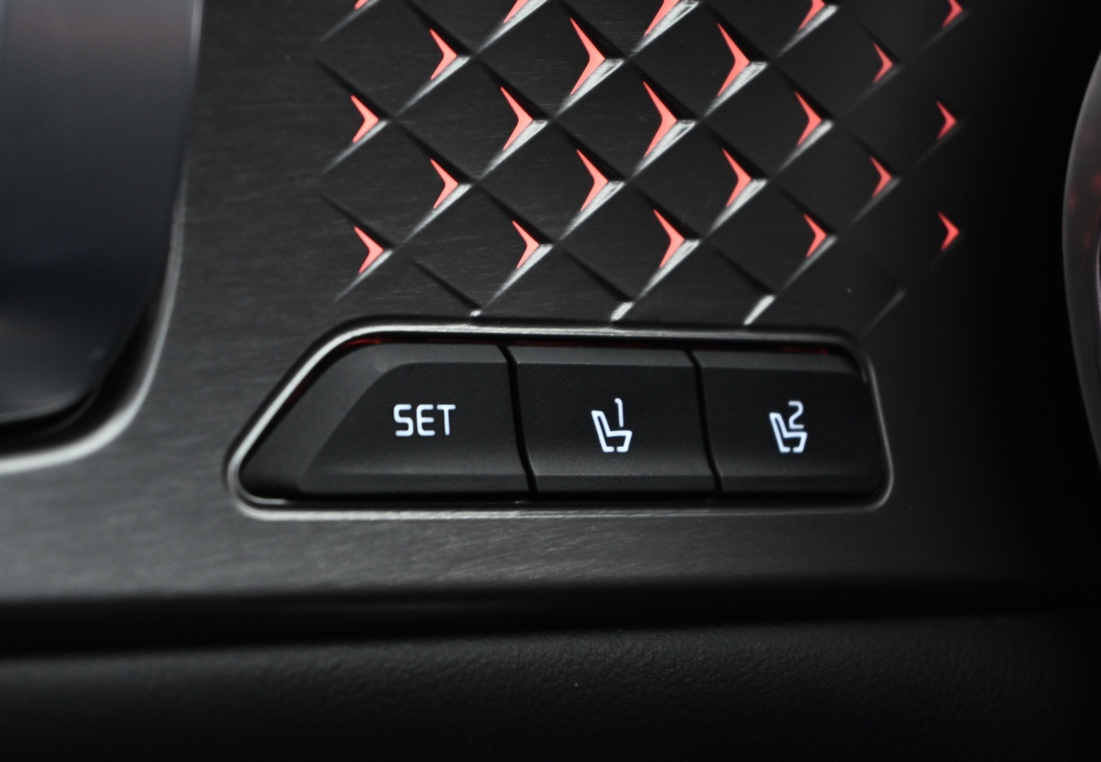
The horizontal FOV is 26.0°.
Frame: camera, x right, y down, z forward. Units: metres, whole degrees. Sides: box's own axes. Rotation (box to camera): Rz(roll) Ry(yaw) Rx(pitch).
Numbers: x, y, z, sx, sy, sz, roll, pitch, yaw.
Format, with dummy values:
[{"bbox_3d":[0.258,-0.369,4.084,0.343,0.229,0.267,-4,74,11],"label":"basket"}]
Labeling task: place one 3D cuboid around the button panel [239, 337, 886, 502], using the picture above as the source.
[{"bbox_3d":[0.002,0.005,0.294,0.090,0.019,0.010,1,-7,-29],"label":"button panel"}]

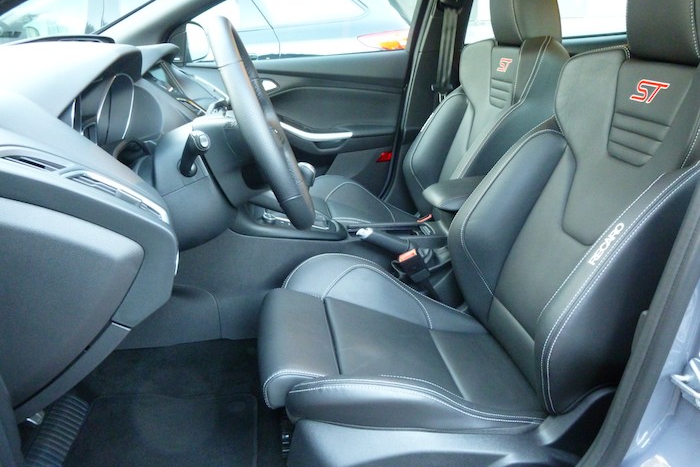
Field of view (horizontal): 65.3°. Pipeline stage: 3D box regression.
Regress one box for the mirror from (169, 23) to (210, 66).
[{"bbox_3d":[-0.605,-0.698,1.988,0.130,0.160,0.240,3,21,7],"label":"mirror"}]

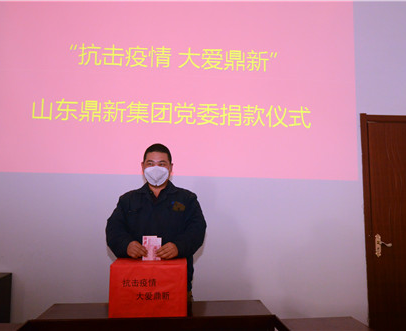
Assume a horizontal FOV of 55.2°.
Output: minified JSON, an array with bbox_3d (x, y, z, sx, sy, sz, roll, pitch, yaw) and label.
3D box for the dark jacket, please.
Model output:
[{"bbox_3d":[-0.277,0.398,2.310,0.610,0.660,0.410,1,-6,-7],"label":"dark jacket"}]

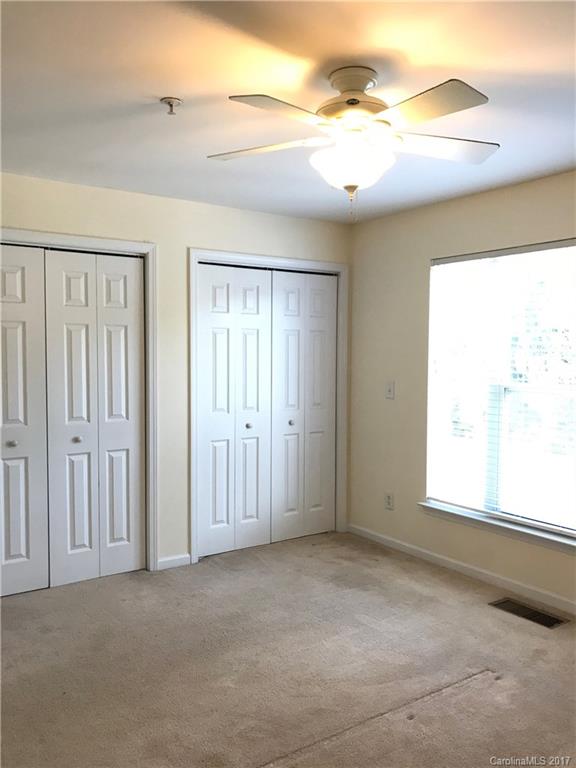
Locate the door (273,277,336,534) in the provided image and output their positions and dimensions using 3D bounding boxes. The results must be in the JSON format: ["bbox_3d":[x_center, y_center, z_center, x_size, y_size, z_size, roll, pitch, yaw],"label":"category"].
[{"bbox_3d":[0.123,0.174,4.737,0.604,2.011,0.040,-2,4,-34],"label":"door"}]

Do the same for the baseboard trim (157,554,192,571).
[{"bbox_3d":[-0.757,1.192,4.141,0.237,0.064,0.015,-2,4,-34],"label":"baseboard trim"}]

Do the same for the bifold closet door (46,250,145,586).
[{"bbox_3d":[-1.178,0.214,3.858,0.598,2.006,0.040,-2,4,-34],"label":"bifold closet door"}]

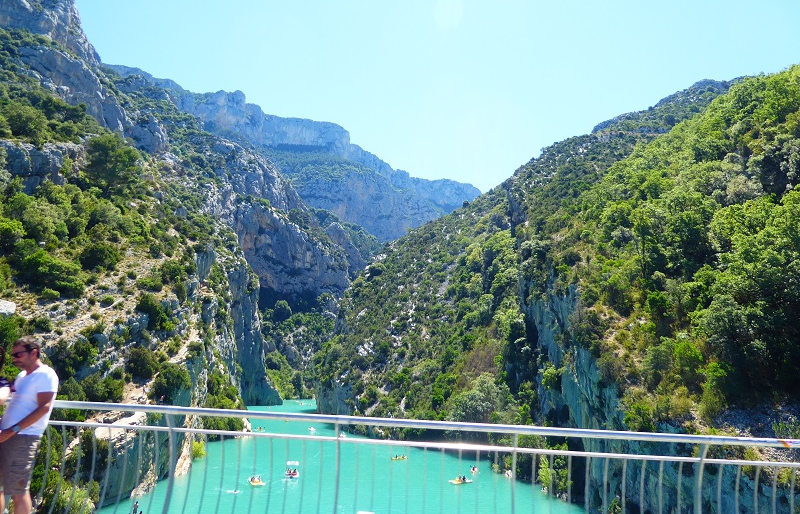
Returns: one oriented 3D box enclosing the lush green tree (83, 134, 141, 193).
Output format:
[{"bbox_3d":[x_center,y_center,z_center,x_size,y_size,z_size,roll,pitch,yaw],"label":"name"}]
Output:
[{"bbox_3d":[-67.613,-21.913,130.000,12.400,13.600,11.800,2,-11,0],"label":"lush green tree"}]

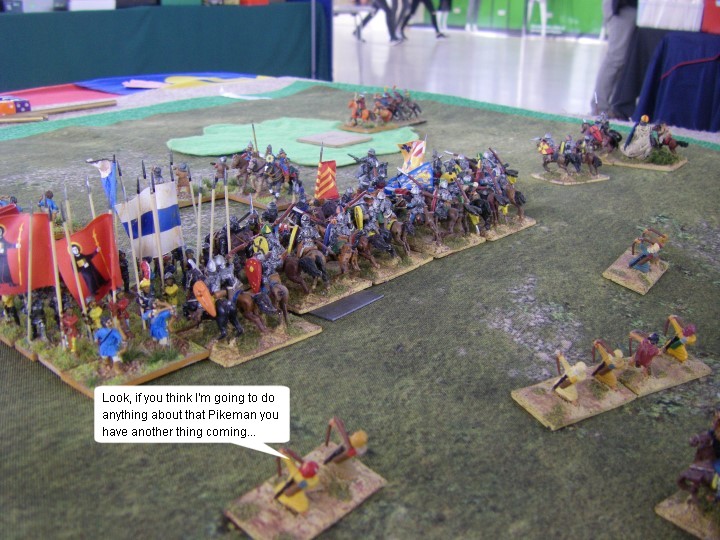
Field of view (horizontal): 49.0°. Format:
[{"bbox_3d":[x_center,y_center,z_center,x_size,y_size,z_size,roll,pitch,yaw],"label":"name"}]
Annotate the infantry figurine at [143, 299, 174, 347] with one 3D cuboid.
[{"bbox_3d":[-0.067,0.019,0.261,0.007,0.020,0.010,24,32,34],"label":"infantry figurine"}]

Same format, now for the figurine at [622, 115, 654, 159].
[{"bbox_3d":[0.181,-0.087,0.512,0.018,0.027,0.015,18,29,25],"label":"figurine"}]

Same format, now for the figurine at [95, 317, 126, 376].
[{"bbox_3d":[-0.080,0.023,0.250,0.007,0.020,0.009,24,32,34],"label":"figurine"}]

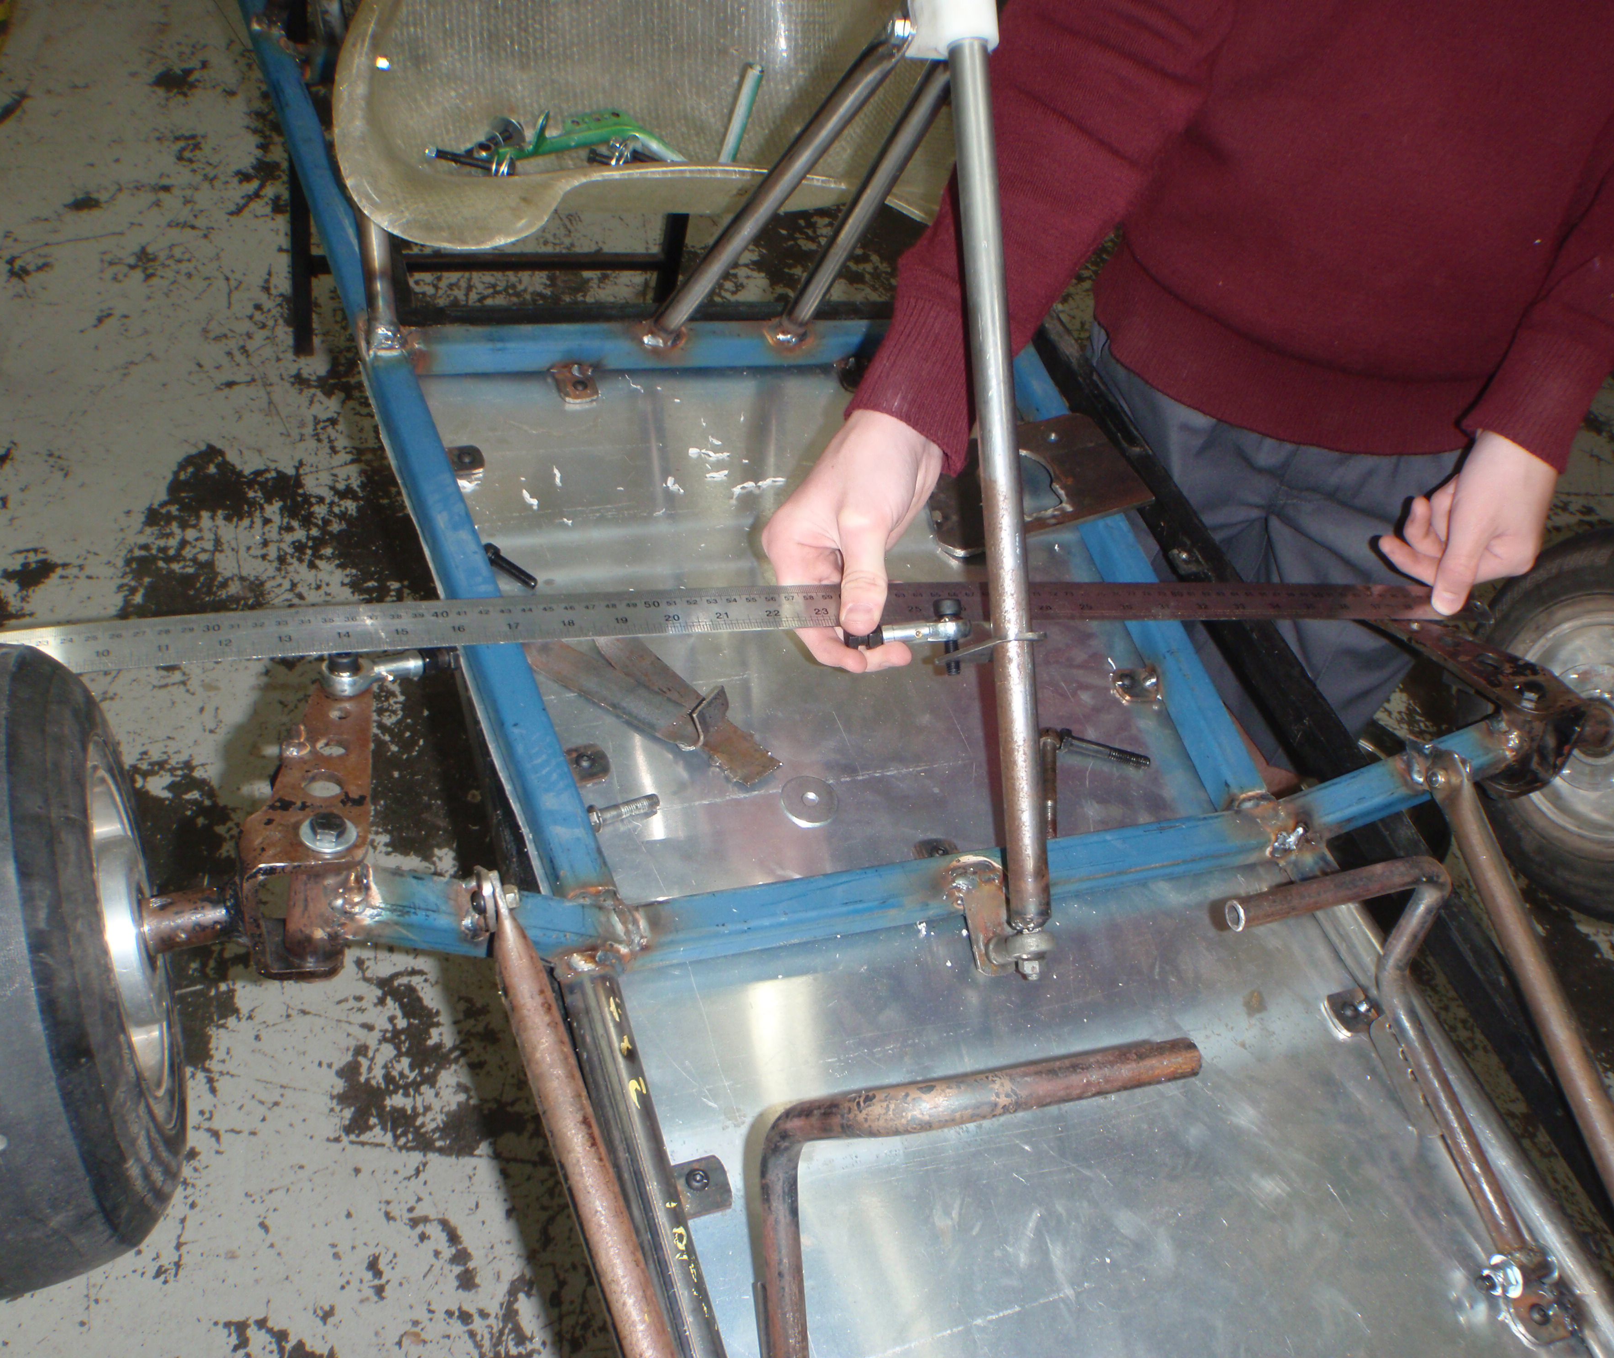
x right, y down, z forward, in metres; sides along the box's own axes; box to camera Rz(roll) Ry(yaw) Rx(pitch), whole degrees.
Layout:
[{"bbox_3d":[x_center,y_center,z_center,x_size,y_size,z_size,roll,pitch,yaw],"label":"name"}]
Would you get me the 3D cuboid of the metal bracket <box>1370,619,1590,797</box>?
[{"bbox_3d":[0.390,0.010,0.878,0.055,0.073,0.126,-22,47,-29],"label":"metal bracket"}]

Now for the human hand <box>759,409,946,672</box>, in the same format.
[{"bbox_3d":[0.022,-0.069,0.735,0.090,0.125,0.075,22,12,19],"label":"human hand"}]

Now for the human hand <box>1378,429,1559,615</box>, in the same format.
[{"bbox_3d":[0.398,-0.089,0.870,0.092,0.110,0.075,25,14,8],"label":"human hand"}]

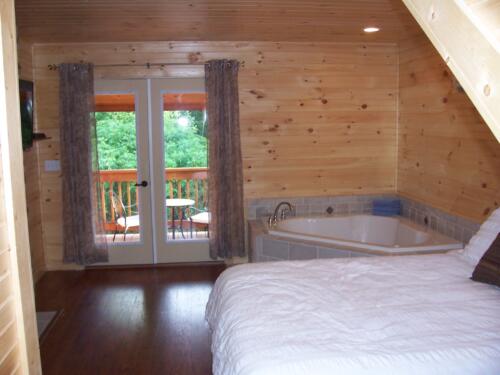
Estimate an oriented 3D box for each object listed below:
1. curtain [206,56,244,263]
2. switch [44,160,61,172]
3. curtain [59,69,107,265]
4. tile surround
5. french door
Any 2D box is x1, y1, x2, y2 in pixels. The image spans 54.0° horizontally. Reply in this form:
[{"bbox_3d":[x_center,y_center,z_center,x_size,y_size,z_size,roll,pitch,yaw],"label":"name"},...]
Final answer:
[{"bbox_3d":[-0.267,-0.279,5.399,0.409,2.168,0.110,-2,8,-7],"label":"curtain"},{"bbox_3d":[-2.097,-0.226,5.236,0.162,0.117,0.017,-2,8,-7],"label":"switch"},{"bbox_3d":[-1.796,-0.218,5.213,0.447,2.120,0.110,-2,8,-7],"label":"curtain"},{"bbox_3d":[0.958,0.575,4.846,1.760,0.725,1.760,-2,8,-7],"label":"tile surround"},{"bbox_3d":[-1.065,-0.150,5.417,1.542,2.036,0.100,-2,8,-7],"label":"french door"}]

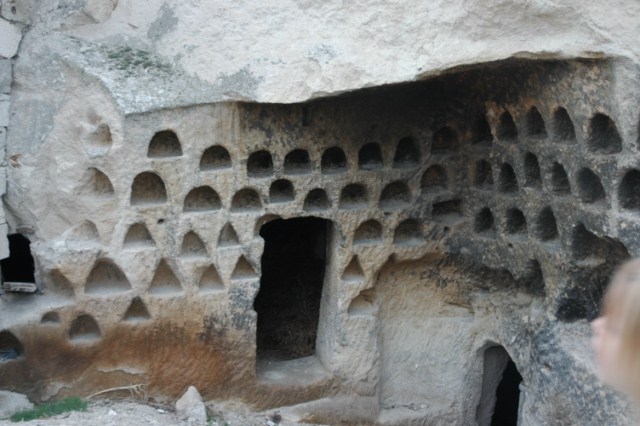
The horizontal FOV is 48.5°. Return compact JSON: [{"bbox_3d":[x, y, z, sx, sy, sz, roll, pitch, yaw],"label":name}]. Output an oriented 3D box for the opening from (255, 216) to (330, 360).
[{"bbox_3d":[-0.310,0.830,7.700,0.740,1.600,0.600,-2,12,-14],"label":"opening"}]

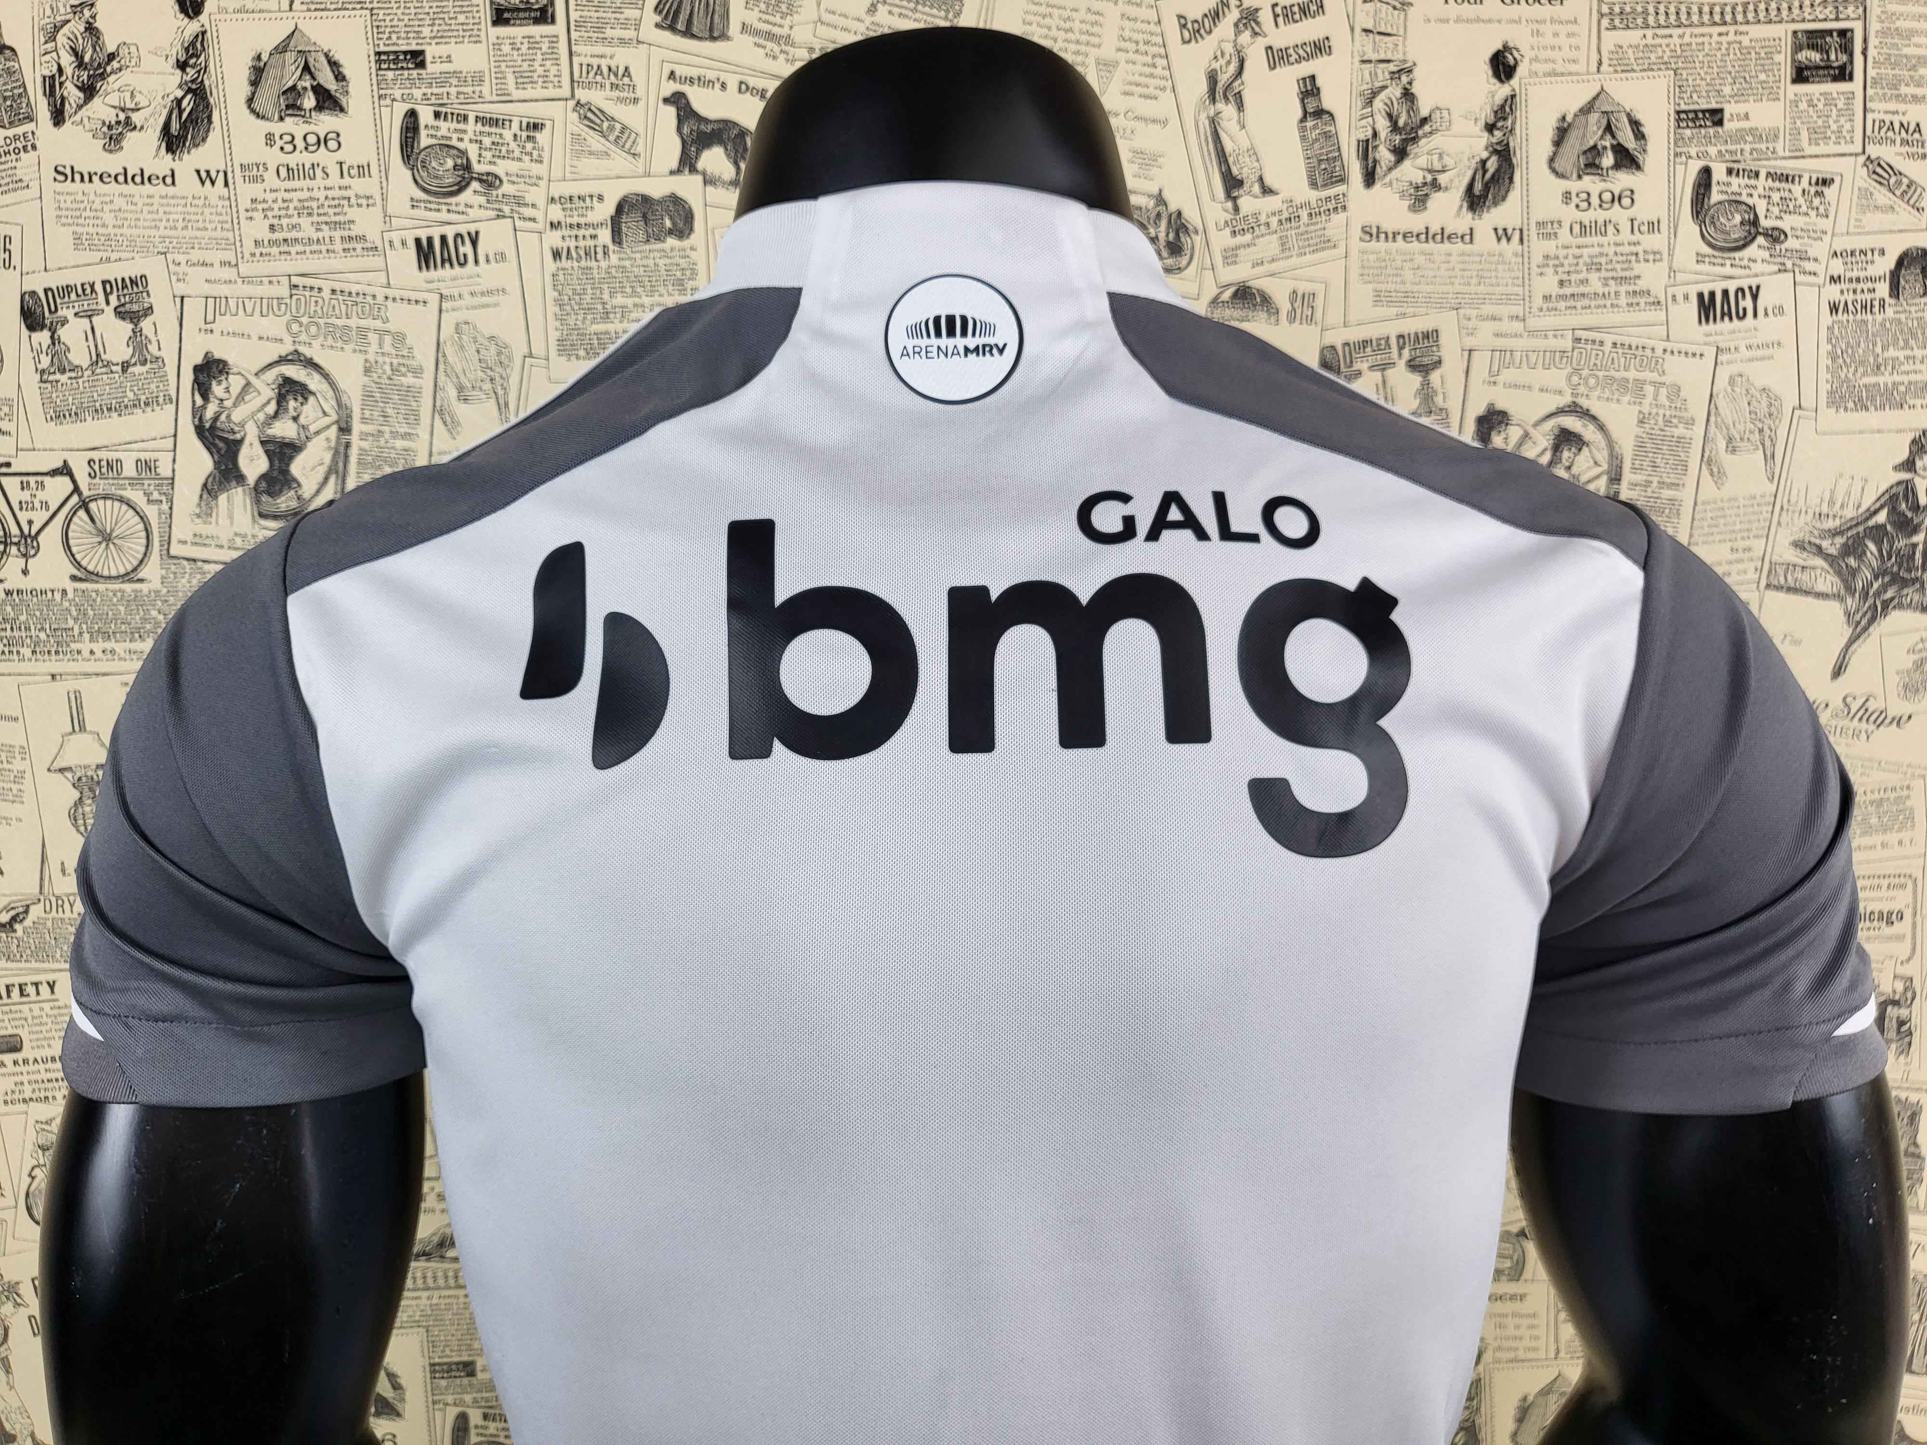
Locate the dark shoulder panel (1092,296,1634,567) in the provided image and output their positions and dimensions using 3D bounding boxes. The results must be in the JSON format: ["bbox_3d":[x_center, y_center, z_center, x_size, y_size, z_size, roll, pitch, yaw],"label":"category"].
[{"bbox_3d":[0.135,-0.095,0.480,0.168,0.090,0.085,1,6,2],"label":"dark shoulder panel"}]

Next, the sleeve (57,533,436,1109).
[{"bbox_3d":[-0.247,0.026,0.505,0.118,0.190,0.150,1,6,2],"label":"sleeve"}]

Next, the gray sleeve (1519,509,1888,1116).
[{"bbox_3d":[0.251,0.026,0.498,0.118,0.190,0.150,1,6,2],"label":"gray sleeve"}]

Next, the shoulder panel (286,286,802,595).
[{"bbox_3d":[-0.138,-0.094,0.487,0.163,0.095,0.085,1,6,2],"label":"shoulder panel"}]

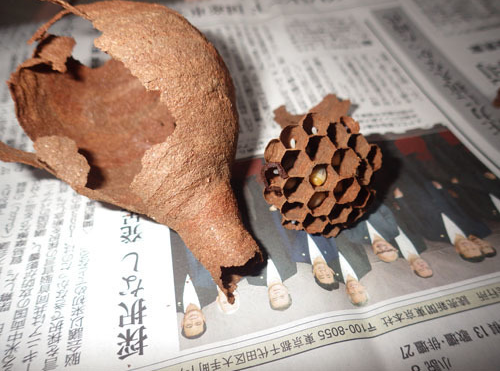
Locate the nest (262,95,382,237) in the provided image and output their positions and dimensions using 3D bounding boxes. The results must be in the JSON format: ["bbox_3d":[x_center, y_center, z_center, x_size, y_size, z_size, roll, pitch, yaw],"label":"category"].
[{"bbox_3d":[0.023,-0.013,0.121,0.038,0.031,0.054,4,50,2],"label":"nest"}]

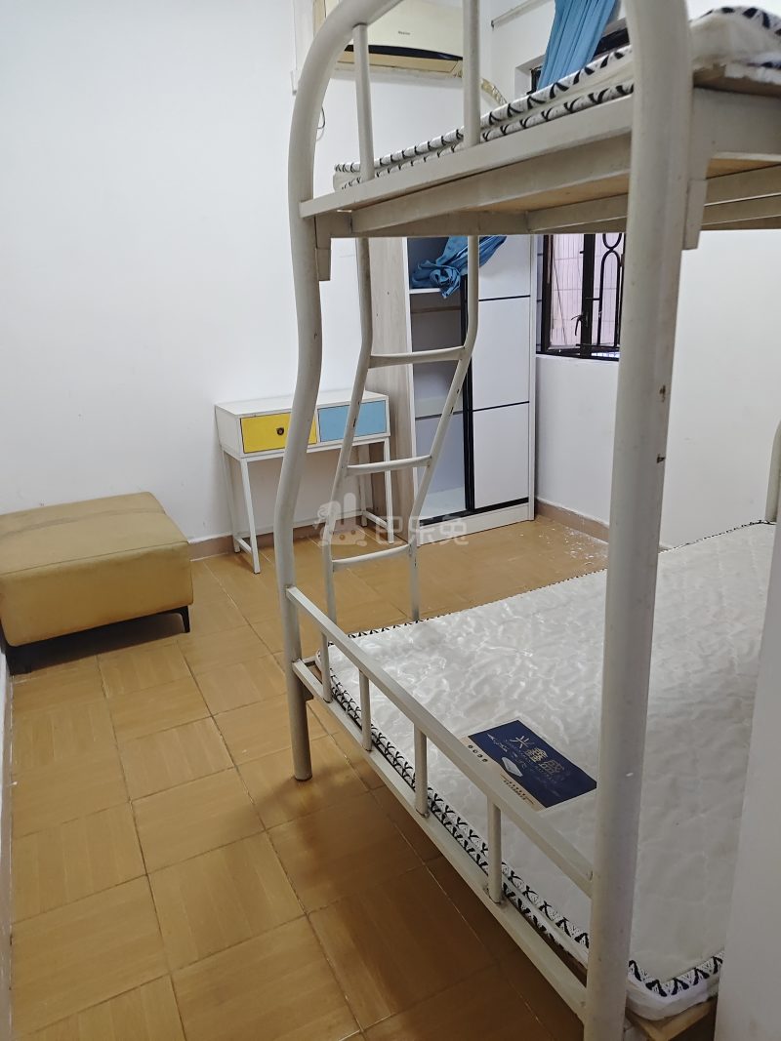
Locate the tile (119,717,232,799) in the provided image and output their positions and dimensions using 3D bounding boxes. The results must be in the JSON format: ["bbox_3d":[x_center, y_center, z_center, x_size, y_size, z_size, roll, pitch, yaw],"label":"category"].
[{"bbox_3d":[-0.662,0.726,2.134,0.298,0.010,0.298,-11,20,-25],"label":"tile"}]

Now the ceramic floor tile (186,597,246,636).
[{"bbox_3d":[-0.804,0.441,3.027,0.298,0.010,0.298,-11,20,-25],"label":"ceramic floor tile"}]

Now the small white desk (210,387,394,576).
[{"bbox_3d":[-0.429,-0.236,3.749,0.815,0.818,0.378,-12,20,-25],"label":"small white desk"}]

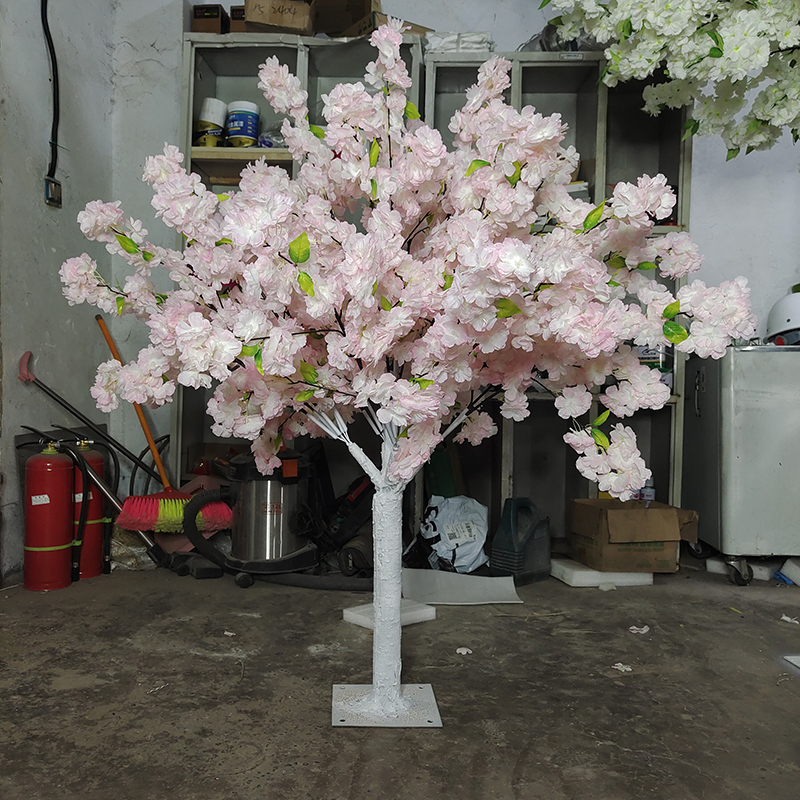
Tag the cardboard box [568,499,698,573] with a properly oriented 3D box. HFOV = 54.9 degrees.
[{"bbox_3d":[0.874,0.505,2.918,0.335,0.225,0.235,0,3,-7],"label":"cardboard box"}]

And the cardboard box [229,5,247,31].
[{"bbox_3d":[-0.598,-1.458,3.068,0.110,0.128,0.200,1,1,0],"label":"cardboard box"}]

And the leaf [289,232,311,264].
[{"bbox_3d":[-0.186,-0.286,1.450,0.041,0.062,0.015,7,17,-7],"label":"leaf"}]

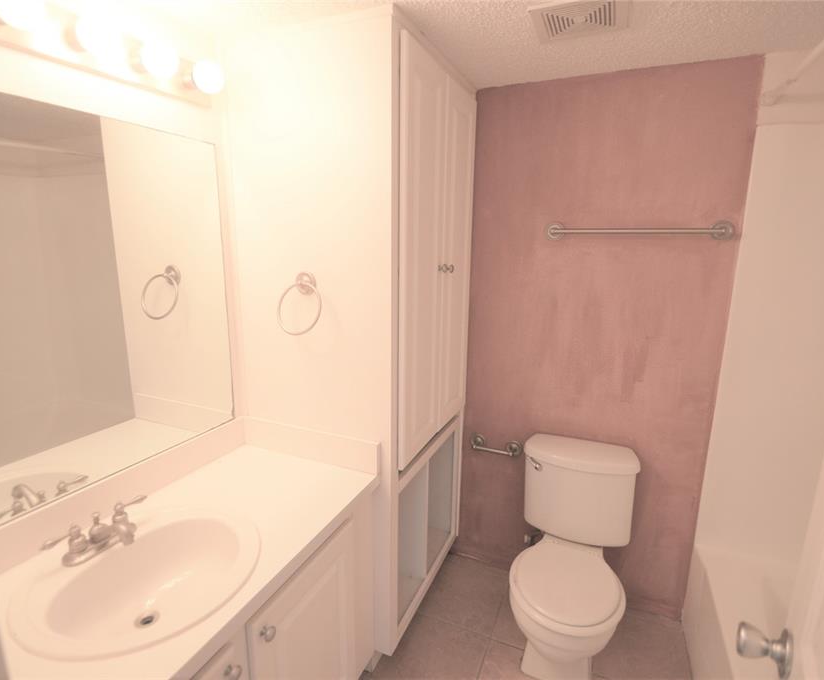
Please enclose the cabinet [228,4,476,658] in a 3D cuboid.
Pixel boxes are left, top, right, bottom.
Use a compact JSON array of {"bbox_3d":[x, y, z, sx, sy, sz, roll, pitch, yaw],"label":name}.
[{"bbox_3d":[-0.180,0.040,1.761,0.620,2.068,0.762,6,12,23],"label":"cabinet"}]

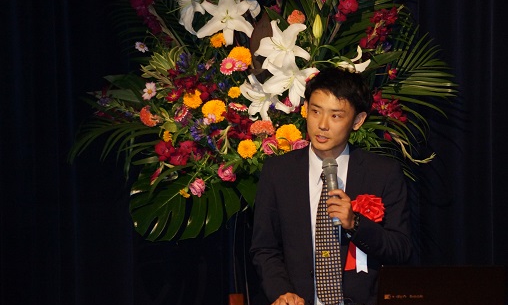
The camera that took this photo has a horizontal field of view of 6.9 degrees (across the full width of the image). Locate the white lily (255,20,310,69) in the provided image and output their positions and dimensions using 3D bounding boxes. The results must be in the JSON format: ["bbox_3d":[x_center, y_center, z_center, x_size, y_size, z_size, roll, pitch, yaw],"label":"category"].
[{"bbox_3d":[0.086,-0.324,12.700,0.168,0.150,0.120,1,2,21],"label":"white lily"}]

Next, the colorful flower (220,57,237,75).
[{"bbox_3d":[-0.076,-0.257,12.650,0.048,0.054,0.030,0,2,6],"label":"colorful flower"}]

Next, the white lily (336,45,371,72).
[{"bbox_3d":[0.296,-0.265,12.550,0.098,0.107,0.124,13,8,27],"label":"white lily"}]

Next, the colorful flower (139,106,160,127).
[{"bbox_3d":[-0.304,-0.106,12.450,0.050,0.065,0.059,0,1,-45],"label":"colorful flower"}]

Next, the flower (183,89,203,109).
[{"bbox_3d":[-0.179,-0.157,12.450,0.056,0.057,0.035,0,-6,9],"label":"flower"}]

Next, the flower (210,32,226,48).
[{"bbox_3d":[-0.105,-0.340,12.750,0.051,0.048,0.040,0,2,6],"label":"flower"}]

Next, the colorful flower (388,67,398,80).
[{"bbox_3d":[0.414,-0.234,12.600,0.031,0.036,0.018,0,0,-11],"label":"colorful flower"}]

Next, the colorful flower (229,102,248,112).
[{"bbox_3d":[-0.045,-0.133,12.400,0.059,0.023,0.056,10,21,-10],"label":"colorful flower"}]

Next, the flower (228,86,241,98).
[{"bbox_3d":[-0.057,-0.176,12.450,0.037,0.035,0.024,0,-6,0],"label":"flower"}]

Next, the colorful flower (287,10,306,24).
[{"bbox_3d":[0.128,-0.406,12.750,0.060,0.048,0.045,0,2,0],"label":"colorful flower"}]

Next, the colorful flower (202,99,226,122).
[{"bbox_3d":[-0.117,-0.123,12.600,0.071,0.068,0.050,0,2,6],"label":"colorful flower"}]

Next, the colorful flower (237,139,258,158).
[{"bbox_3d":[-0.019,-0.010,12.350,0.055,0.055,0.035,0,-6,0],"label":"colorful flower"}]

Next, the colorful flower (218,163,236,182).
[{"bbox_3d":[-0.078,0.060,12.400,0.053,0.053,0.044,0,-6,-9],"label":"colorful flower"}]

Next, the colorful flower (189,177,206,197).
[{"bbox_3d":[-0.168,0.104,12.600,0.054,0.059,0.050,0,2,9],"label":"colorful flower"}]

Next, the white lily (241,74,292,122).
[{"bbox_3d":[0.036,-0.164,12.600,0.152,0.143,0.120,1,2,24],"label":"white lily"}]

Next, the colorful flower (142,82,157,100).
[{"bbox_3d":[-0.308,-0.180,12.500,0.044,0.053,0.018,1,0,19],"label":"colorful flower"}]

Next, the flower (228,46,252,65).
[{"bbox_3d":[-0.040,-0.280,12.450,0.071,0.065,0.044,0,-6,0],"label":"flower"}]

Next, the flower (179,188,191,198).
[{"bbox_3d":[-0.207,0.120,12.600,0.036,0.033,0.028,0,2,6],"label":"flower"}]

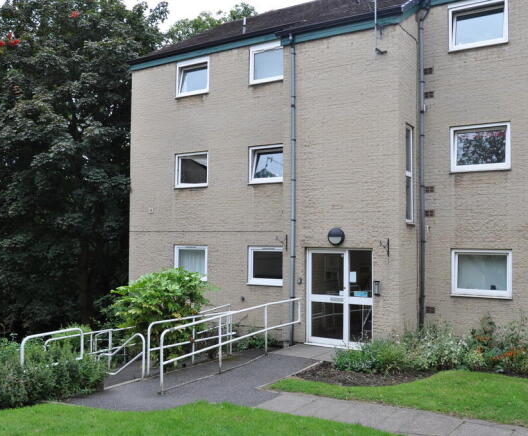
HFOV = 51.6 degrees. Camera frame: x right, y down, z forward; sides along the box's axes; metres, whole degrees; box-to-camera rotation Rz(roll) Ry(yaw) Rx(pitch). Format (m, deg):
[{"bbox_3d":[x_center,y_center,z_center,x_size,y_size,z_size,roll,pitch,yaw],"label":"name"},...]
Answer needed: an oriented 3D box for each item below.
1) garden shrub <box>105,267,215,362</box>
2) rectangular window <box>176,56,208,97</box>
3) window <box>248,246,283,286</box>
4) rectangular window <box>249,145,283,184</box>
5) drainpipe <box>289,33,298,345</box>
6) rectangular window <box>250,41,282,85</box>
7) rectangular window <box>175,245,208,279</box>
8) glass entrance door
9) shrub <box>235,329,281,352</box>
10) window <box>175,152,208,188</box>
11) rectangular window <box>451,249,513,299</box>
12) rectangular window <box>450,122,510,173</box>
[{"bbox_3d":[-2.066,1.986,10.900,2.030,1.840,1.750,1,-2,-11],"label":"garden shrub"},{"bbox_3d":[-2.001,-3.979,15.578,1.201,1.027,0.100,-1,-3,32],"label":"rectangular window"},{"bbox_3d":[0.102,1.241,14.026,1.150,0.980,0.110,-1,-3,30],"label":"window"},{"bbox_3d":[0.117,-1.374,14.130,1.150,0.970,0.110,-1,-3,30],"label":"rectangular window"},{"bbox_3d":[0.649,-0.672,12.115,0.110,6.940,0.120,-1,-3,30],"label":"drainpipe"},{"bbox_3d":[0.160,-4.021,14.215,1.201,1.027,0.100,-1,-3,32],"label":"rectangular window"},{"bbox_3d":[-2.042,1.284,15.264,1.150,0.980,0.110,-1,-3,30],"label":"rectangular window"},{"bbox_3d":[1.651,1.718,11.752,1.544,2.093,0.100,-1,-3,32],"label":"glass entrance door"},{"bbox_3d":[-0.151,2.849,12.700,1.010,0.520,0.750,-1,-3,30],"label":"shrub"},{"bbox_3d":[-2.032,-1.325,15.371,1.150,0.970,0.110,-1,-3,30],"label":"window"},{"bbox_3d":[4.512,1.151,11.329,1.201,0.997,0.100,-1,-3,32],"label":"rectangular window"},{"bbox_3d":[4.526,-1.453,11.432,1.201,0.992,0.100,-1,-3,32],"label":"rectangular window"}]

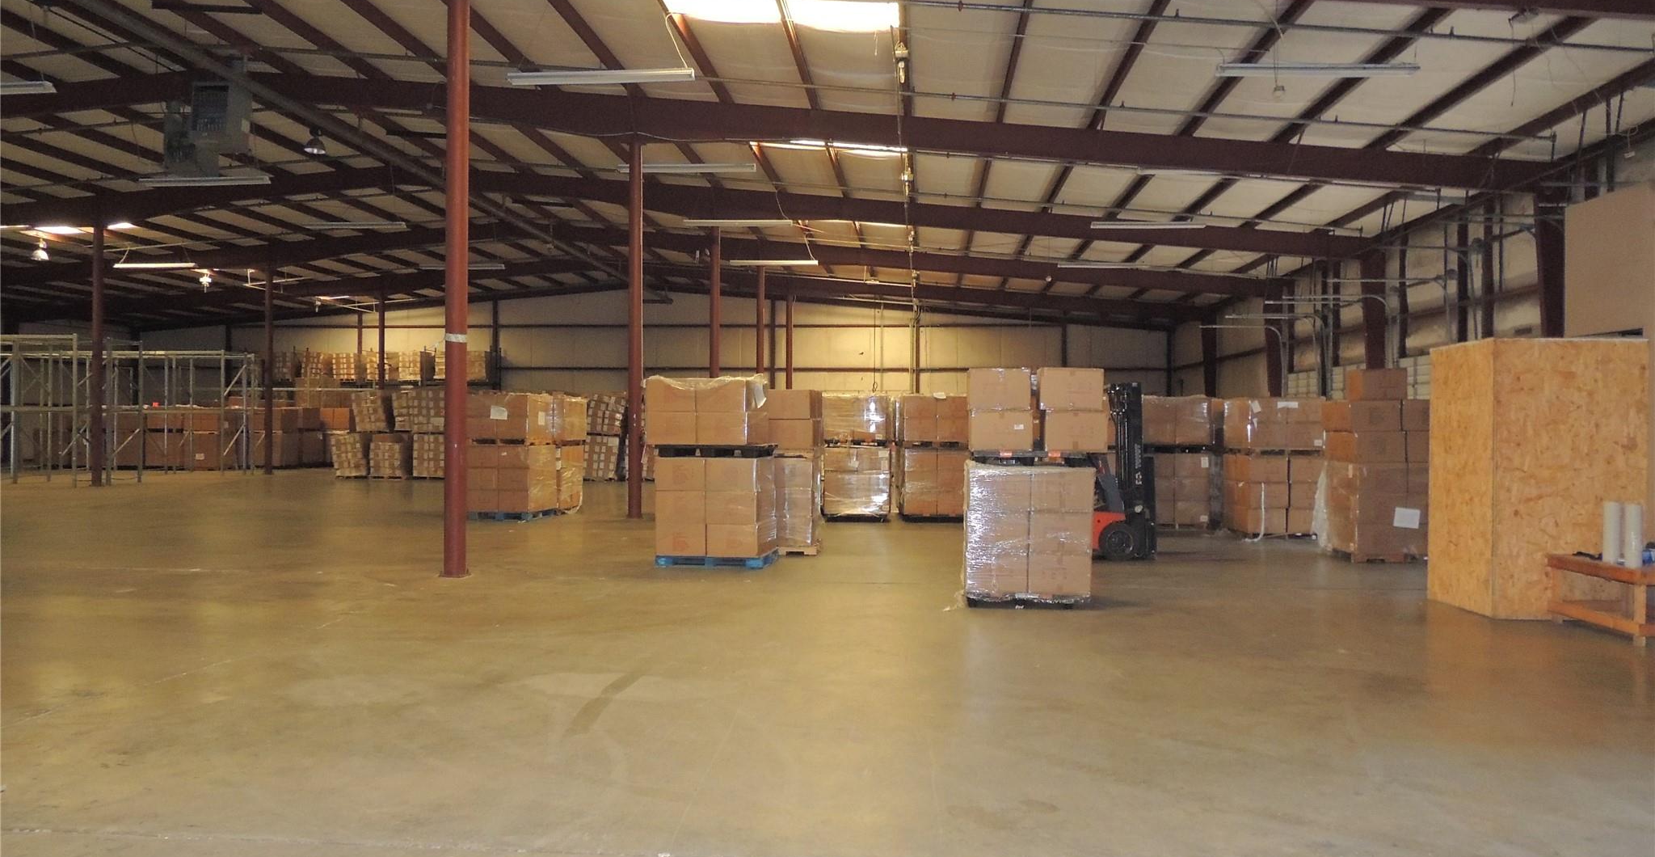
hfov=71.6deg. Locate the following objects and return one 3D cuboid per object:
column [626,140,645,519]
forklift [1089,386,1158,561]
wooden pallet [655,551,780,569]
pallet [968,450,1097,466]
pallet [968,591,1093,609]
[{"bbox_3d":[-3.243,-1.631,19.503,0.222,6.337,0.222,0,0,5],"label":"column"},{"bbox_3d":[2.857,0.505,14.178,2.100,2.130,1.070,0,0,-3],"label":"forklift"},{"bbox_3d":[-1.270,1.476,13.286,1.220,0.145,1.120,0,0,6],"label":"wooden pallet"},{"bbox_3d":[1.844,0.268,10.540,1.030,0.135,1.130,0,0,5],"label":"pallet"},{"bbox_3d":[1.769,1.492,10.495,1.020,0.145,1.130,0,0,5],"label":"pallet"}]

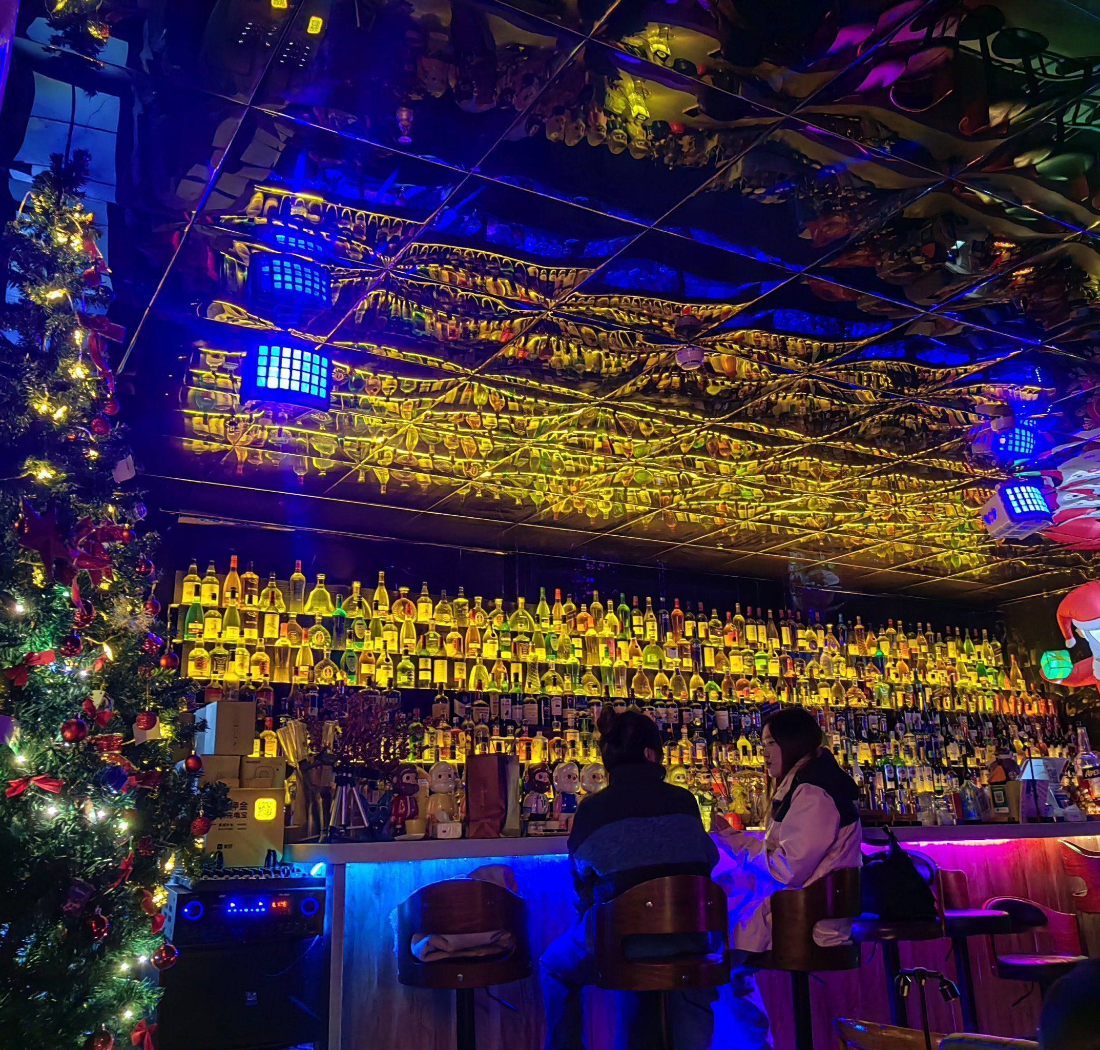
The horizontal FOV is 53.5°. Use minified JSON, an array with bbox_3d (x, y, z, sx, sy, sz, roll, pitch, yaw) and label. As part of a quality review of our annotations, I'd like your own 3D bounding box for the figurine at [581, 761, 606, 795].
[{"bbox_3d":[0.181,1.095,4.395,0.115,0.270,0.110,7,-18,-29],"label":"figurine"}]

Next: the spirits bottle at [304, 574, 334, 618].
[{"bbox_3d":[-1.294,0.394,6.127,0.158,0.245,0.100,7,-18,-29],"label":"spirits bottle"}]

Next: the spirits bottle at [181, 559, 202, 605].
[{"bbox_3d":[-1.929,0.310,5.888,0.088,0.249,0.088,7,-18,-30],"label":"spirits bottle"}]

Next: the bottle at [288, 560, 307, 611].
[{"bbox_3d":[-1.413,0.341,6.125,0.083,0.298,0.083,8,-18,-29],"label":"bottle"}]

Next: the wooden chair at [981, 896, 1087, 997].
[{"bbox_3d":[1.988,1.897,4.347,0.390,0.783,0.410,0,-16,-7],"label":"wooden chair"}]

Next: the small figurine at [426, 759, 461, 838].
[{"bbox_3d":[-0.404,1.042,4.144,0.122,0.284,0.130,6,-17,-24],"label":"small figurine"}]

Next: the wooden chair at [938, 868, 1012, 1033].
[{"bbox_3d":[1.609,1.793,4.206,0.410,0.905,0.420,-14,-20,37],"label":"wooden chair"}]

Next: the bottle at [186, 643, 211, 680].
[{"bbox_3d":[-1.747,0.660,5.434,0.095,0.206,0.075,8,-18,-29],"label":"bottle"}]

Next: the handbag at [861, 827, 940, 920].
[{"bbox_3d":[1.278,1.288,4.012,0.290,0.335,0.150,-6,-16,16],"label":"handbag"}]

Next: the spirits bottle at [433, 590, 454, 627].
[{"bbox_3d":[-0.643,0.499,6.556,0.105,0.229,0.080,7,-18,-30],"label":"spirits bottle"}]

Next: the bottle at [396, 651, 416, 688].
[{"bbox_3d":[-0.787,0.784,5.975,0.090,0.220,0.078,8,-18,-29],"label":"bottle"}]

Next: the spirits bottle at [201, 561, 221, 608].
[{"bbox_3d":[-1.829,0.313,5.883,0.090,0.252,0.090,8,-18,-29],"label":"spirits bottle"}]

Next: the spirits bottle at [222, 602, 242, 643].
[{"bbox_3d":[-1.665,0.482,5.727,0.087,0.270,0.087,8,-18,-29],"label":"spirits bottle"}]

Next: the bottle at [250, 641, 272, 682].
[{"bbox_3d":[-1.478,0.690,5.587,0.092,0.213,0.075,8,-18,-29],"label":"bottle"}]

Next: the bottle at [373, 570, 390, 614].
[{"bbox_3d":[-0.970,0.399,6.322,0.090,0.280,0.090,7,-18,-29],"label":"bottle"}]

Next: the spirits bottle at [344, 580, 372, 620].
[{"bbox_3d":[-1.108,0.437,6.303,0.150,0.236,0.080,7,-18,-30],"label":"spirits bottle"}]

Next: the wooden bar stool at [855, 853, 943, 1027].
[{"bbox_3d":[1.259,1.702,3.956,0.390,0.987,0.410,-9,-17,25],"label":"wooden bar stool"}]

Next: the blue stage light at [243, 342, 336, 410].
[{"bbox_3d":[-0.951,-0.503,3.817,0.310,0.225,0.230,7,-5,-29],"label":"blue stage light"}]

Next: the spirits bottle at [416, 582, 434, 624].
[{"bbox_3d":[-0.744,0.459,6.493,0.088,0.247,0.088,8,-18,-29],"label":"spirits bottle"}]

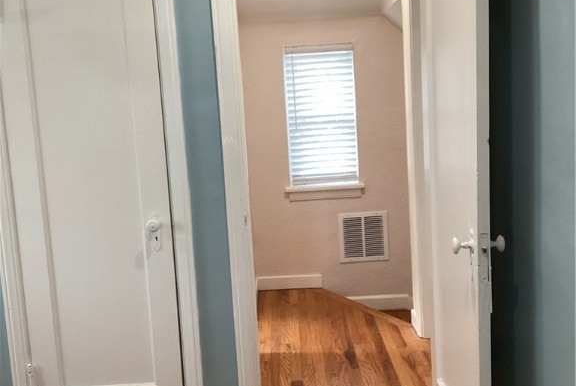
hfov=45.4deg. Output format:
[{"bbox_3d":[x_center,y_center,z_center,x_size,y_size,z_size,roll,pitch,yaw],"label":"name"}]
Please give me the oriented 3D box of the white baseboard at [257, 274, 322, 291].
[{"bbox_3d":[0.012,0.627,4.779,0.445,0.095,0.020,-3,9,1],"label":"white baseboard"}]

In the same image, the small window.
[{"bbox_3d":[0.228,-0.516,4.620,0.458,0.940,0.050,-3,9,1],"label":"small window"}]

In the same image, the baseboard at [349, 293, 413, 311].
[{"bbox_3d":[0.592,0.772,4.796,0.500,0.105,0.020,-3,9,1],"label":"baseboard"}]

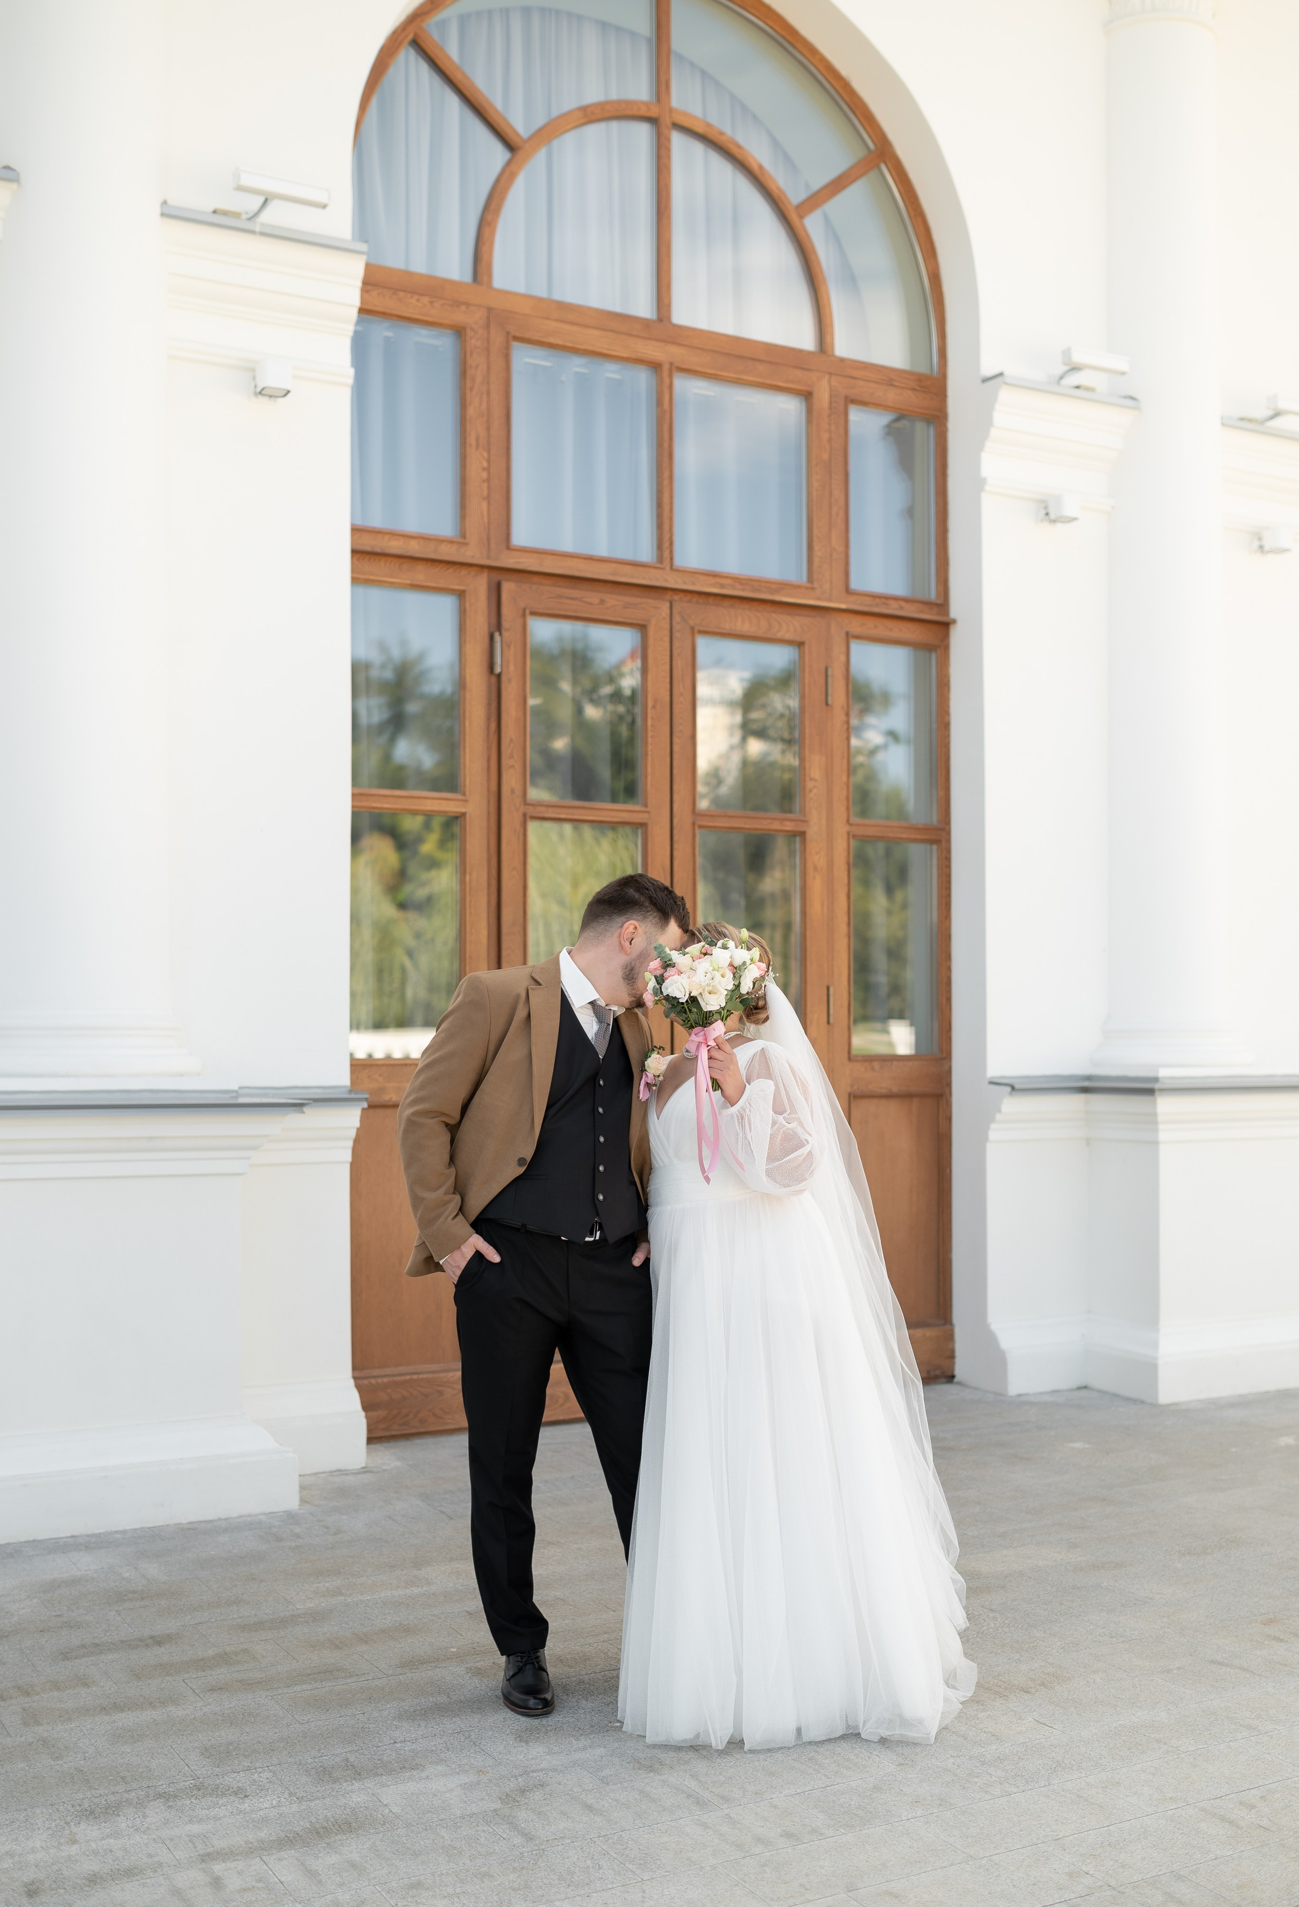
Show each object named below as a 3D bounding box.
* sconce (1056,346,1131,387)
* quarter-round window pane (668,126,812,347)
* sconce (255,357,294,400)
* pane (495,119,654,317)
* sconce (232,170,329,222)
[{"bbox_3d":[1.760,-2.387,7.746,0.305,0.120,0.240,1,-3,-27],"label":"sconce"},{"bbox_3d":[0.388,-2.833,7.539,0.672,0.771,0.030,1,-3,-27],"label":"quarter-round window pane"},{"bbox_3d":[-1.249,-1.897,6.279,0.095,0.105,0.130,1,-3,-27],"label":"sconce"},{"bbox_3d":[-0.276,-2.858,7.203,0.676,0.778,0.030,1,-3,-27],"label":"pane"},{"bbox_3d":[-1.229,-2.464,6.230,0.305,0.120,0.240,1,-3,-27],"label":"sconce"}]

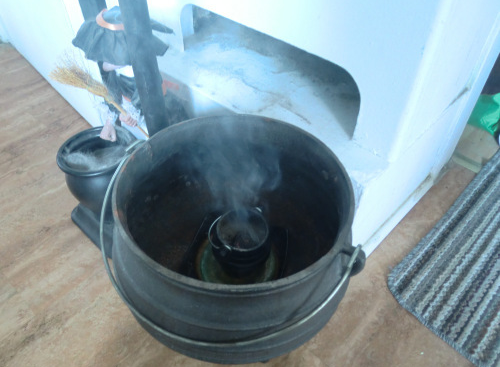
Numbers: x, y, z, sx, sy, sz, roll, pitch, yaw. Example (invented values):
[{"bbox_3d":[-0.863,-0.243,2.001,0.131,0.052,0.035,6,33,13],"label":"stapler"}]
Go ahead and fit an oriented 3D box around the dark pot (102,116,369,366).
[{"bbox_3d":[-0.034,0.181,0.962,0.590,0.512,0.565,1,43,-1],"label":"dark pot"}]

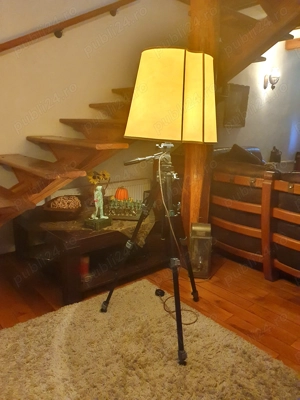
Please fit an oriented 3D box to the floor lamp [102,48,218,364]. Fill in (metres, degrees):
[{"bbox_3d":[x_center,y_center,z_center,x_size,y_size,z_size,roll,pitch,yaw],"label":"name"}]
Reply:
[{"bbox_3d":[0.074,0.024,1.573,0.656,1.500,0.589,-3,14,-14],"label":"floor lamp"}]

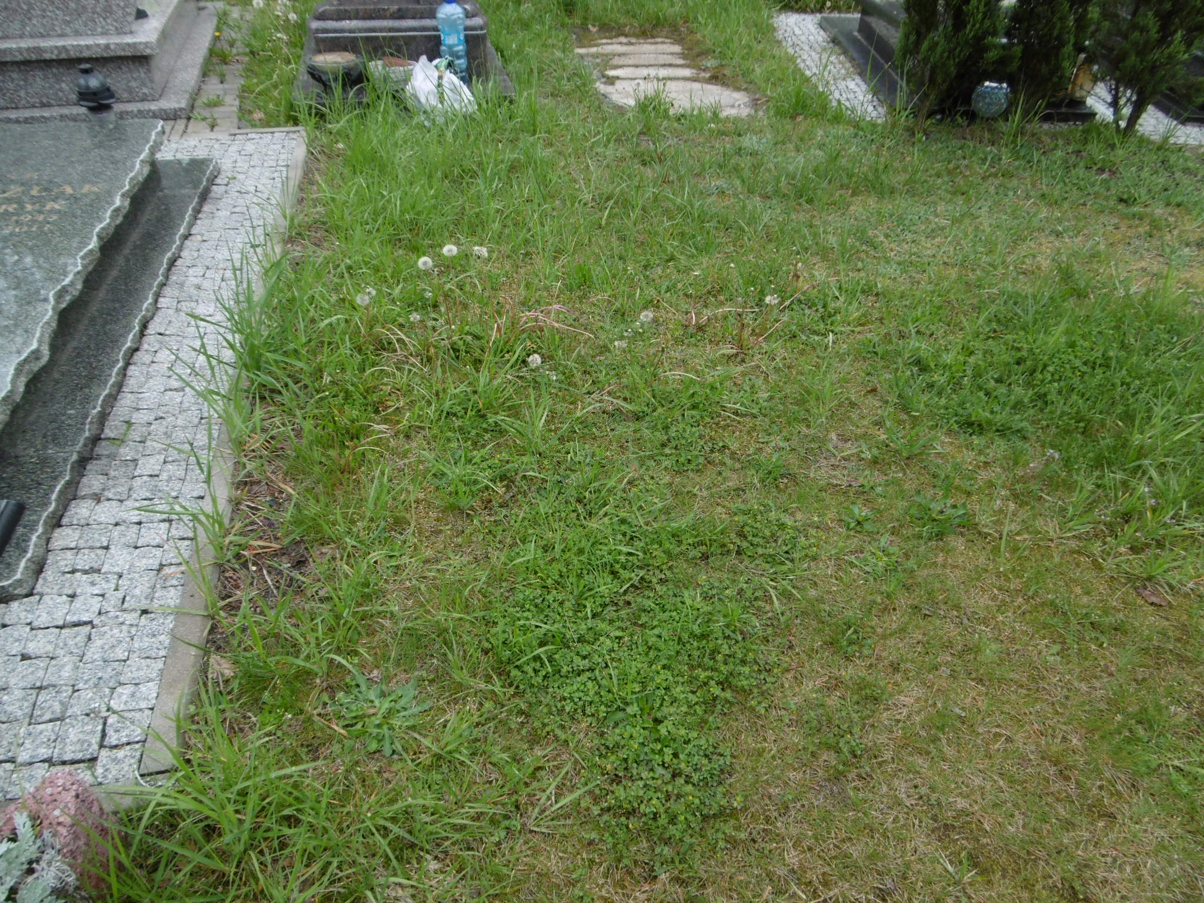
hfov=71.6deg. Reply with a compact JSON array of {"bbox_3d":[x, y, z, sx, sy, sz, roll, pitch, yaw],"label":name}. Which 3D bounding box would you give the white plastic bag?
[{"bbox_3d":[-0.528,-1.189,2.740,0.215,0.195,0.190,-5,43,-7],"label":"white plastic bag"}]

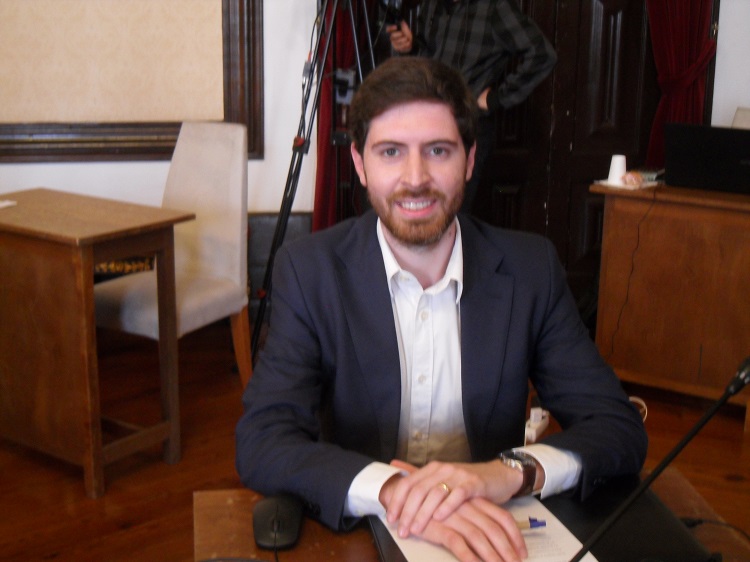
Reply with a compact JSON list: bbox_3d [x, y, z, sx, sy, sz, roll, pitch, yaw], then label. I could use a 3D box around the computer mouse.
[{"bbox_3d":[-0.121,0.294,1.427,0.062,0.037,0.106,0,14,-3],"label":"computer mouse"}]

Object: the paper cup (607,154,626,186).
[{"bbox_3d":[0.842,-0.384,3.981,0.070,0.100,0.070,1,14,0],"label":"paper cup"}]

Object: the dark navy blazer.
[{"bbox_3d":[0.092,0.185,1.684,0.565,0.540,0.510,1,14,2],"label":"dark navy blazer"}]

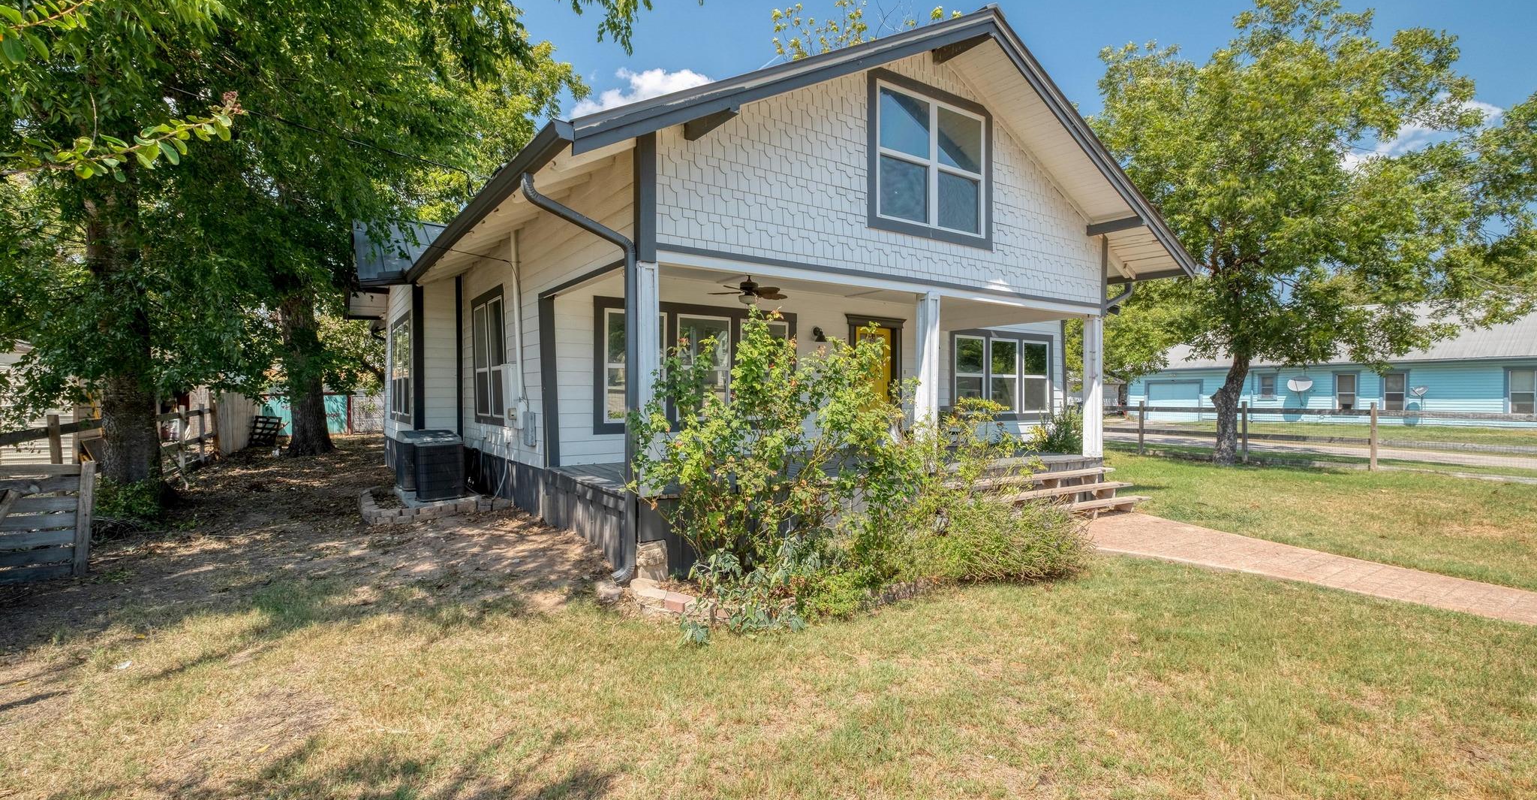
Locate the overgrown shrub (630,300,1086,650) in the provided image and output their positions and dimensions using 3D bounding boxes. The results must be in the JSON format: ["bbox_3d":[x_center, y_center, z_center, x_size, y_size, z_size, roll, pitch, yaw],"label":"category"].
[{"bbox_3d":[0.901,0.453,5.750,3.966,2.245,1.905,0,0,-33],"label":"overgrown shrub"}]

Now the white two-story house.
[{"bbox_3d":[-1.717,-1.378,12.260,10.248,5.850,13.472,0,0,-33],"label":"white two-story house"}]

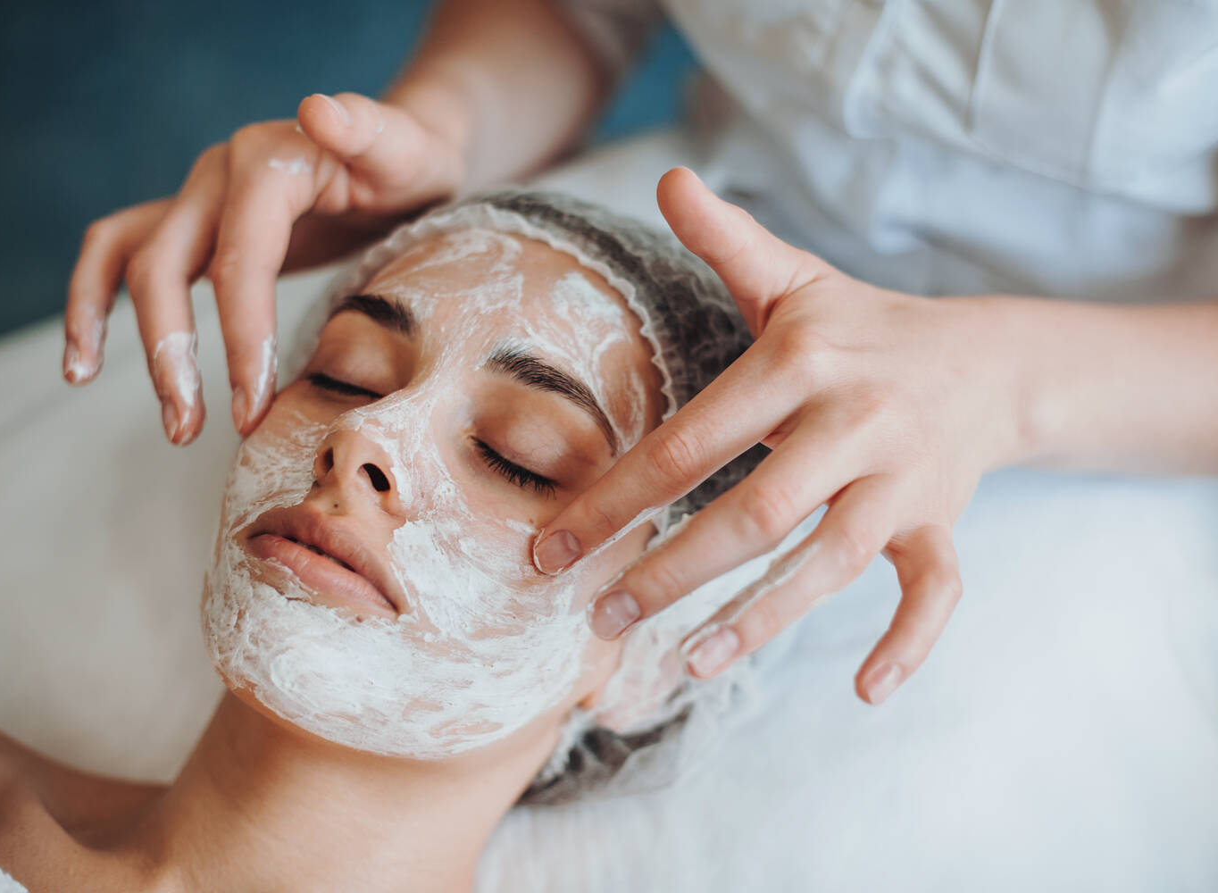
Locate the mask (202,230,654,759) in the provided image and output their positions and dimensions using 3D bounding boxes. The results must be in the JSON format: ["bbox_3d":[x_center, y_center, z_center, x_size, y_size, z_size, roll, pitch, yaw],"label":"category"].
[{"bbox_3d":[-0.060,0.012,0.570,0.135,0.095,0.180,21,64,16],"label":"mask"}]

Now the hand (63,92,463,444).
[{"bbox_3d":[-0.106,-0.070,0.599,0.165,0.092,0.090,-37,54,-13],"label":"hand"}]

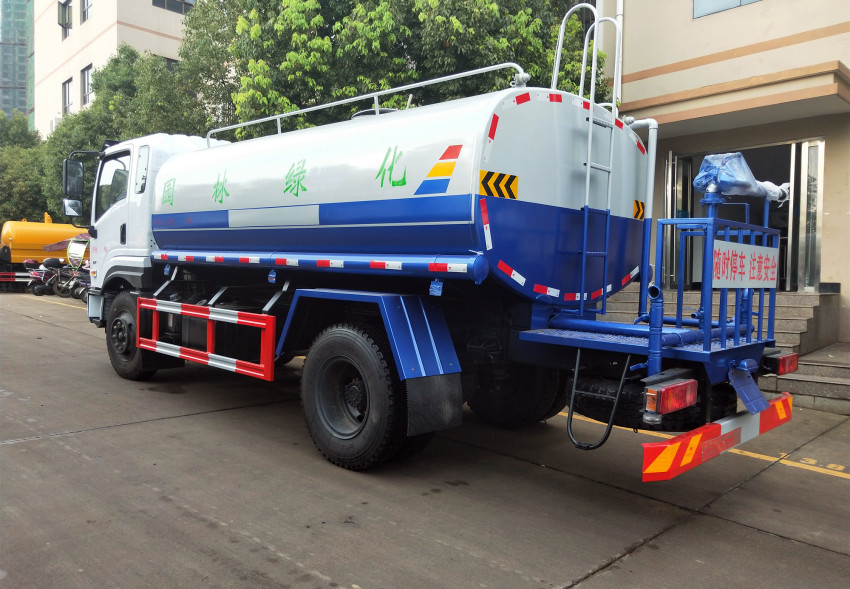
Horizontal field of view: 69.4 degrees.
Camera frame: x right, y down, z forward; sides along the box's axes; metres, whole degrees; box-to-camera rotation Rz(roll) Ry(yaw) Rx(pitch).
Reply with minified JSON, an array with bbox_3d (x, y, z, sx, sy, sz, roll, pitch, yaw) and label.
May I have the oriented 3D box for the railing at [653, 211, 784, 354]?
[{"bbox_3d":[1.699,-0.071,3.856,0.660,0.749,1.241,5,3,44],"label":"railing"}]

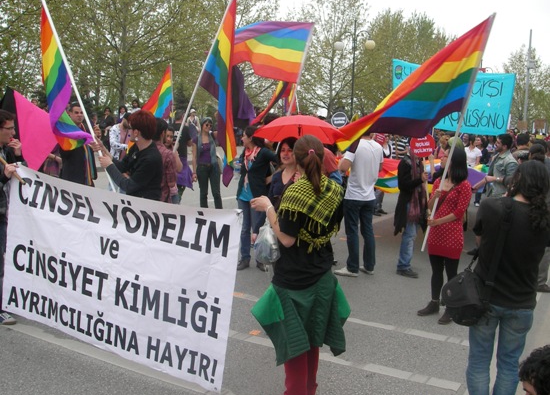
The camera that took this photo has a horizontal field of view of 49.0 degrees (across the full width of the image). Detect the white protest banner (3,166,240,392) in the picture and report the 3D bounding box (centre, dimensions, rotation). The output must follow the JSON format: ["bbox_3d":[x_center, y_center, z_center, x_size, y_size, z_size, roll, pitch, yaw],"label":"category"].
[{"bbox_3d":[-1.138,0.471,4.100,2.030,1.120,0.070,10,6,29],"label":"white protest banner"}]

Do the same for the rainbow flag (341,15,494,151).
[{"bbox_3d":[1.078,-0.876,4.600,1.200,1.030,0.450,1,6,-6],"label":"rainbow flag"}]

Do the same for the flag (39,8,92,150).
[{"bbox_3d":[-1.674,-0.956,4.850,0.420,1.130,0.280,-1,7,-17],"label":"flag"}]

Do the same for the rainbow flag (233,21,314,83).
[{"bbox_3d":[-0.097,-1.873,7.800,1.200,0.820,0.350,1,6,-6],"label":"rainbow flag"}]

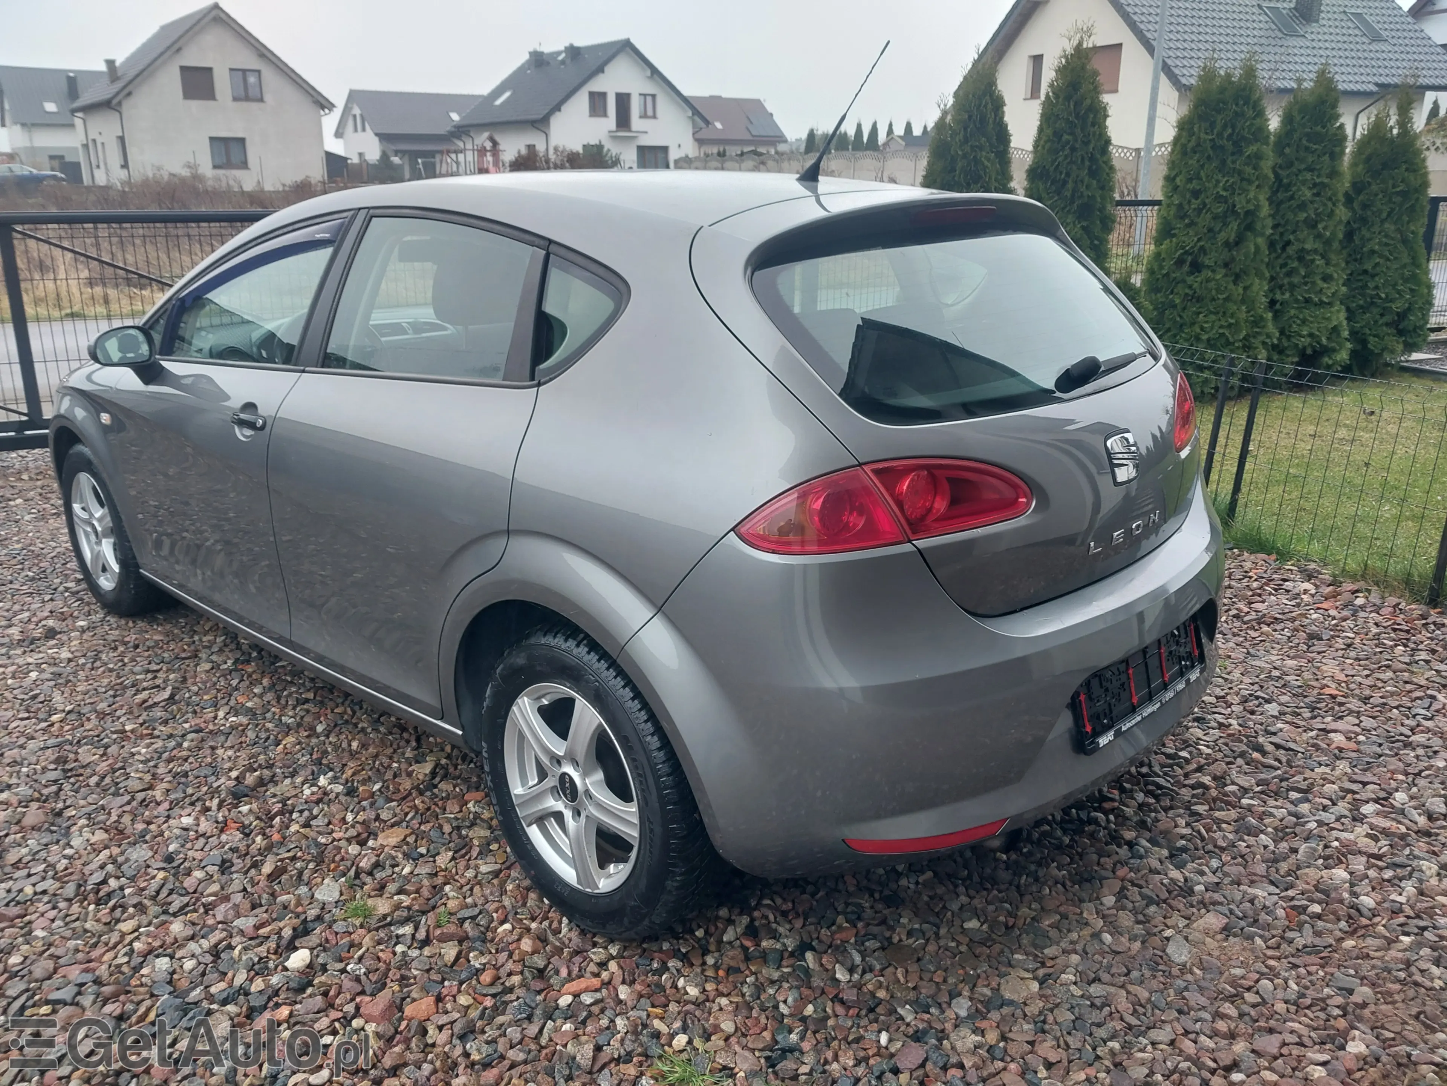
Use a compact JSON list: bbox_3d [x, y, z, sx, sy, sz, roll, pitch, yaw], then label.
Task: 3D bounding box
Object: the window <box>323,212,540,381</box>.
[{"bbox_3d":[-0.611,-0.508,2.679,0.830,0.370,0.060,16,-1,43],"label":"window"}]

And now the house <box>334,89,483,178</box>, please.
[{"bbox_3d":[-22.108,-31.224,96.872,13.000,6.626,8.717,-12,20,-34],"label":"house"}]

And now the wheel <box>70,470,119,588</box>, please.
[{"bbox_3d":[-2.063,-0.054,4.276,0.150,0.420,0.420,-16,23,-42],"label":"wheel"}]

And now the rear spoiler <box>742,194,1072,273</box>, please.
[{"bbox_3d":[0.410,-0.664,2.618,1.090,0.130,0.230,-16,23,-42],"label":"rear spoiler"}]

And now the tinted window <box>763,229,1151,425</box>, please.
[{"bbox_3d":[0.520,-0.451,2.567,1.100,0.430,0.090,-16,-19,-42],"label":"tinted window"}]

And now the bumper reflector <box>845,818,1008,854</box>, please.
[{"bbox_3d":[0.355,0.499,2.183,0.320,0.045,0.055,-7,18,-20],"label":"bumper reflector"}]

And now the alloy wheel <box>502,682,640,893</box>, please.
[{"bbox_3d":[-0.251,0.465,2.516,0.150,0.420,0.420,-16,23,-42],"label":"alloy wheel"}]

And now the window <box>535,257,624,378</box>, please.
[{"bbox_3d":[-0.283,-0.424,2.382,0.220,0.240,0.050,16,-1,35],"label":"window"}]

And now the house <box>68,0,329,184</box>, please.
[{"bbox_3d":[-23.679,-19.537,56.444,8.902,7.711,11.316,-11,20,-32],"label":"house"}]

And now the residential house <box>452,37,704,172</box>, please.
[{"bbox_3d":[-8.197,-24.367,72.138,10.933,7.791,10.279,-12,21,-35],"label":"residential house"}]

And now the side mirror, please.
[{"bbox_3d":[-1.714,-0.565,3.557,0.195,0.132,0.115,-16,23,-42],"label":"side mirror"}]

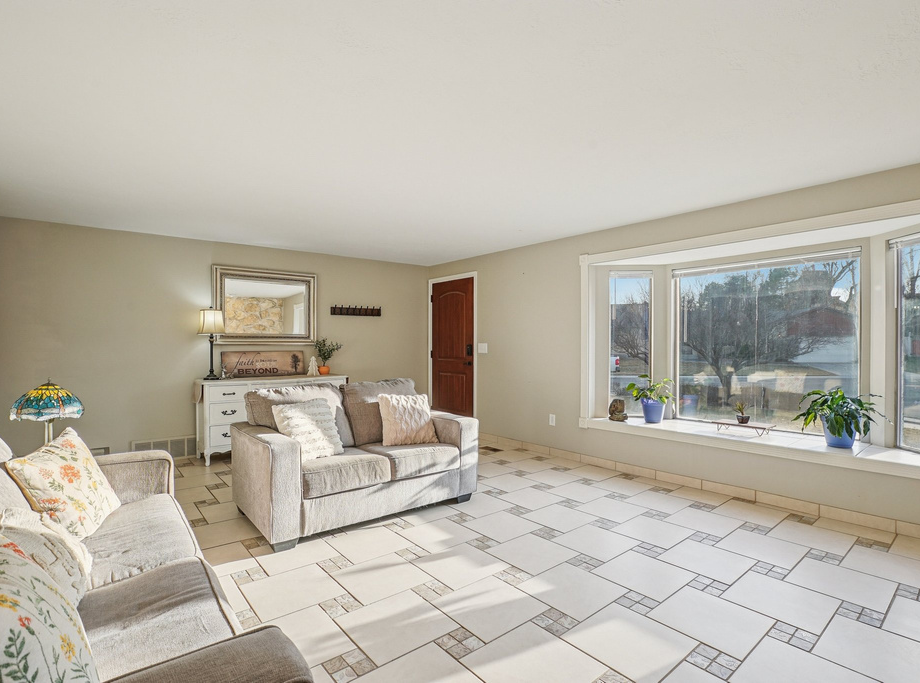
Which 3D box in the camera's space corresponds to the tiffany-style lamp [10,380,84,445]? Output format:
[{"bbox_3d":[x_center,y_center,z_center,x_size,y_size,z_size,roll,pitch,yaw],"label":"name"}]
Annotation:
[{"bbox_3d":[-2.484,0.450,2.750,0.340,0.480,0.340,0,0,-36],"label":"tiffany-style lamp"}]

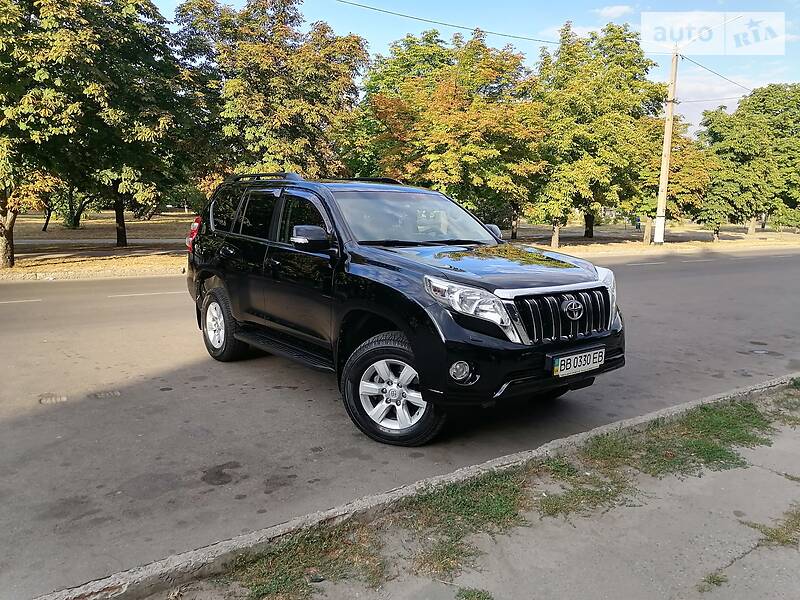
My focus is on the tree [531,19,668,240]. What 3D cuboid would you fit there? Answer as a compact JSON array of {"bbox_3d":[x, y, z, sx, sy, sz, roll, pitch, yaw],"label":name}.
[{"bbox_3d":[8.609,-7.050,27.200,5.841,9.505,5.841,1,8,0],"label":"tree"}]

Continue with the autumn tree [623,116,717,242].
[{"bbox_3d":[13.418,-5.941,31.300,4.715,6.328,4.715,1,8,0],"label":"autumn tree"}]

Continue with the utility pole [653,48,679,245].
[{"bbox_3d":[13.264,-7.512,31.000,0.400,9.518,0.400,1,8,0],"label":"utility pole"}]

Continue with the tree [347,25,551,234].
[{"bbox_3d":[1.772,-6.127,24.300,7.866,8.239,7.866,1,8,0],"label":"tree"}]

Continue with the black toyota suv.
[{"bbox_3d":[-0.317,-0.201,5.832,1.930,1.880,4.780,-5,10,-38],"label":"black toyota suv"}]

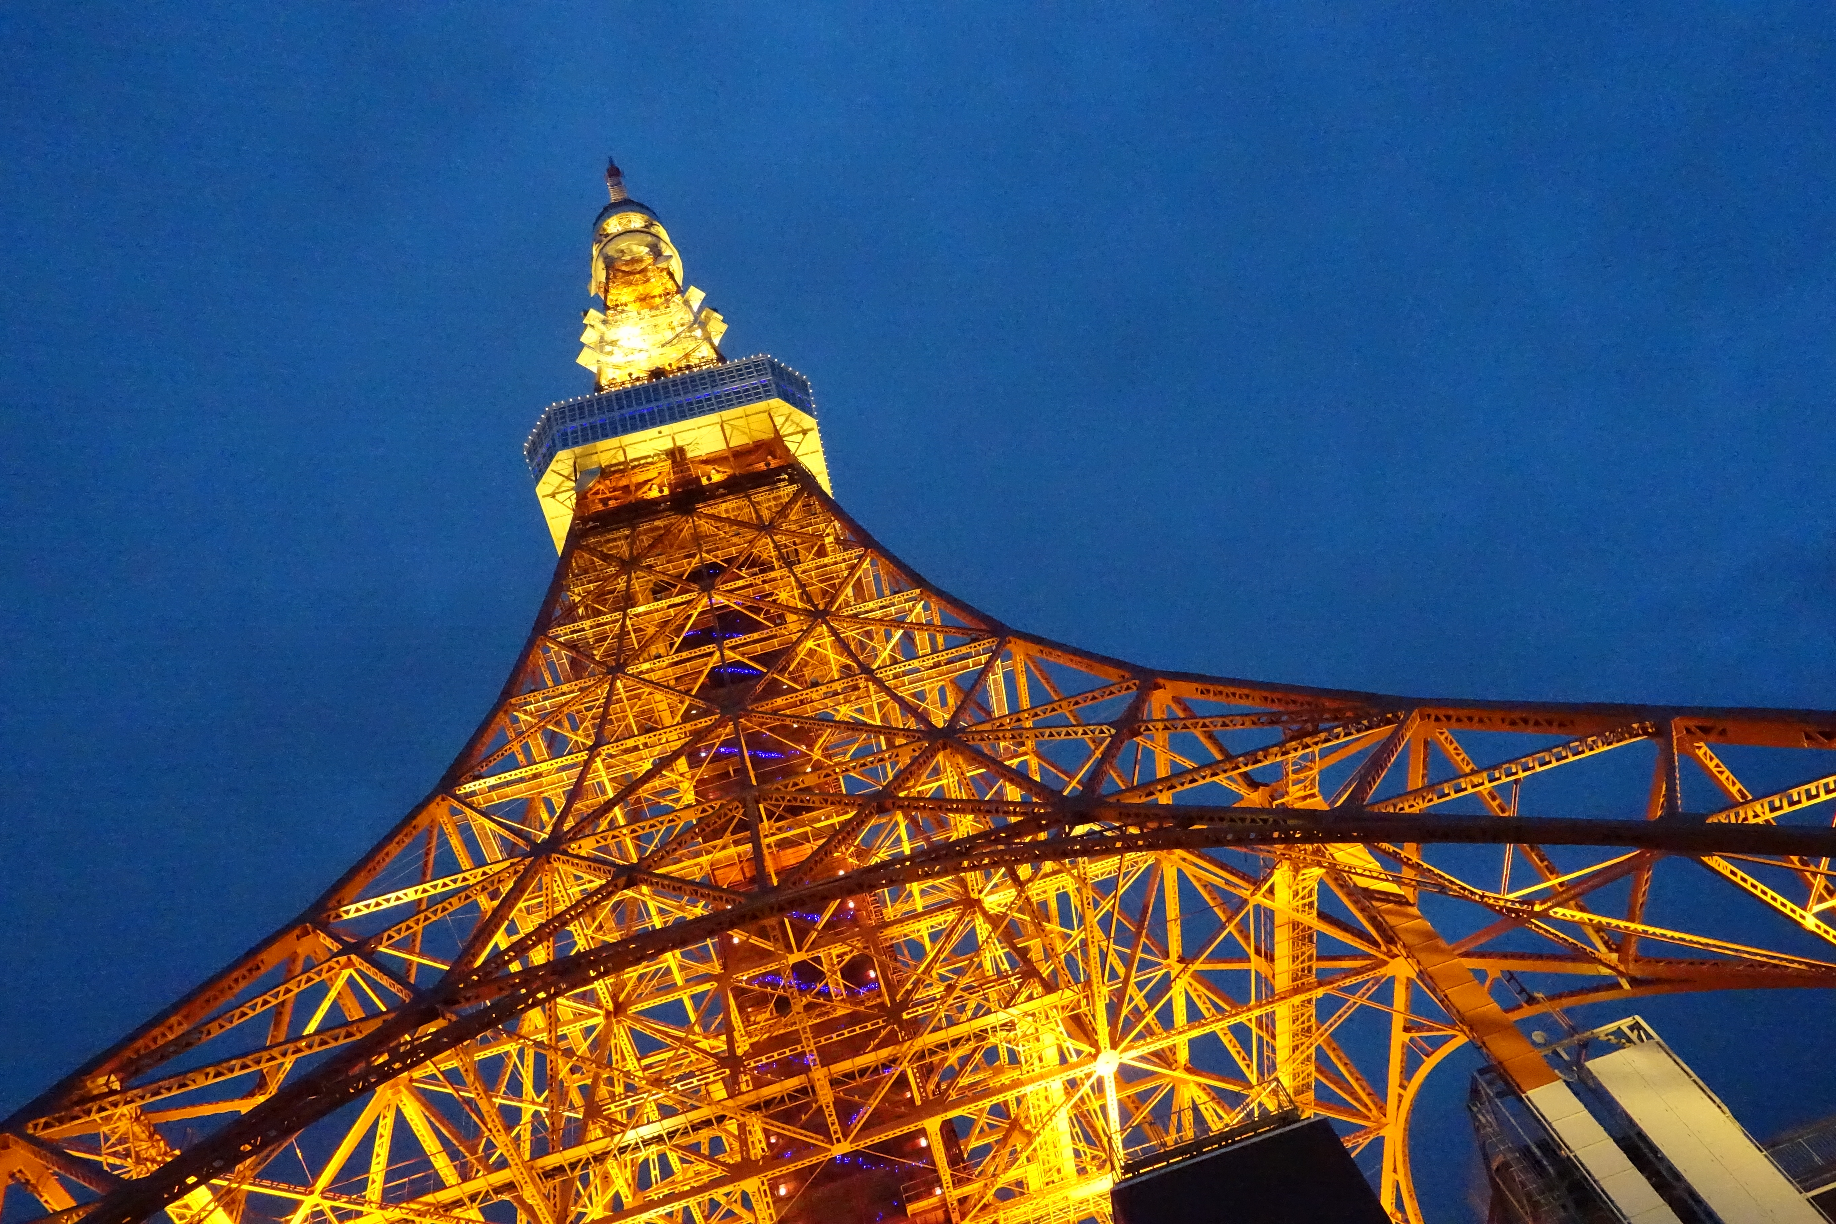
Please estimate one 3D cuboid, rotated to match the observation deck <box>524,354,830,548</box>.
[{"bbox_3d":[-28.174,-10.968,158.534,36.613,10.991,36.613,-15,-56,-8],"label":"observation deck"}]

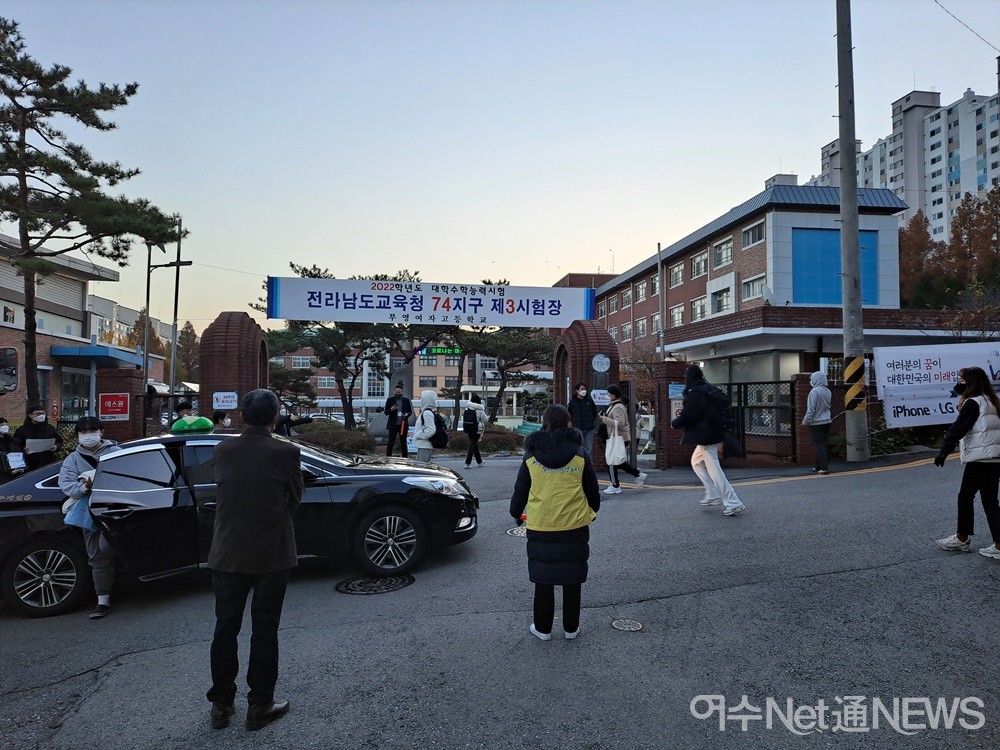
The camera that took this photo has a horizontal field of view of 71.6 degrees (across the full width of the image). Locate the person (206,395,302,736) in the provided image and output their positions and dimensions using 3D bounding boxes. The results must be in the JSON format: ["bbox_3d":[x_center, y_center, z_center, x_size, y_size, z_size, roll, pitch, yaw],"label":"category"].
[{"bbox_3d":[-1.260,0.946,3.607,0.490,1.730,0.350,0,-3,18],"label":"person"}]

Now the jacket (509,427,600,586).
[{"bbox_3d":[0.380,0.892,4.830,0.620,1.080,0.420,0,-2,2],"label":"jacket"}]

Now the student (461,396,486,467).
[{"bbox_3d":[-0.554,1.232,15.210,0.460,1.630,0.440,-2,-3,37],"label":"student"}]

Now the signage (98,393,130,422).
[{"bbox_3d":[-6.394,0.539,11.500,0.460,0.450,0.030,1,-3,-14],"label":"signage"}]

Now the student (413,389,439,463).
[{"bbox_3d":[-1.145,1.066,11.020,0.480,1.640,0.480,-1,-3,22],"label":"student"}]

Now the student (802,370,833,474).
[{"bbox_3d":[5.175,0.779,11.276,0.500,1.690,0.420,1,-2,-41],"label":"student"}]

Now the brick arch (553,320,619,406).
[{"bbox_3d":[1.780,0.391,14.058,1.000,3.000,1.400,0,-2,-12],"label":"brick arch"}]

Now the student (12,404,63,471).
[{"bbox_3d":[-5.725,1.216,8.576,0.600,1.700,0.420,1,-2,-36],"label":"student"}]

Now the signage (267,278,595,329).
[{"bbox_3d":[-1.428,-1.572,15.300,7.200,0.900,0.050,1,-2,-6],"label":"signage"}]

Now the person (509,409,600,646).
[{"bbox_3d":[0.381,1.004,4.830,0.620,1.610,0.390,0,-2,5],"label":"person"}]

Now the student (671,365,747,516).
[{"bbox_3d":[2.374,0.736,7.916,0.740,1.690,0.500,-1,-3,30],"label":"student"}]

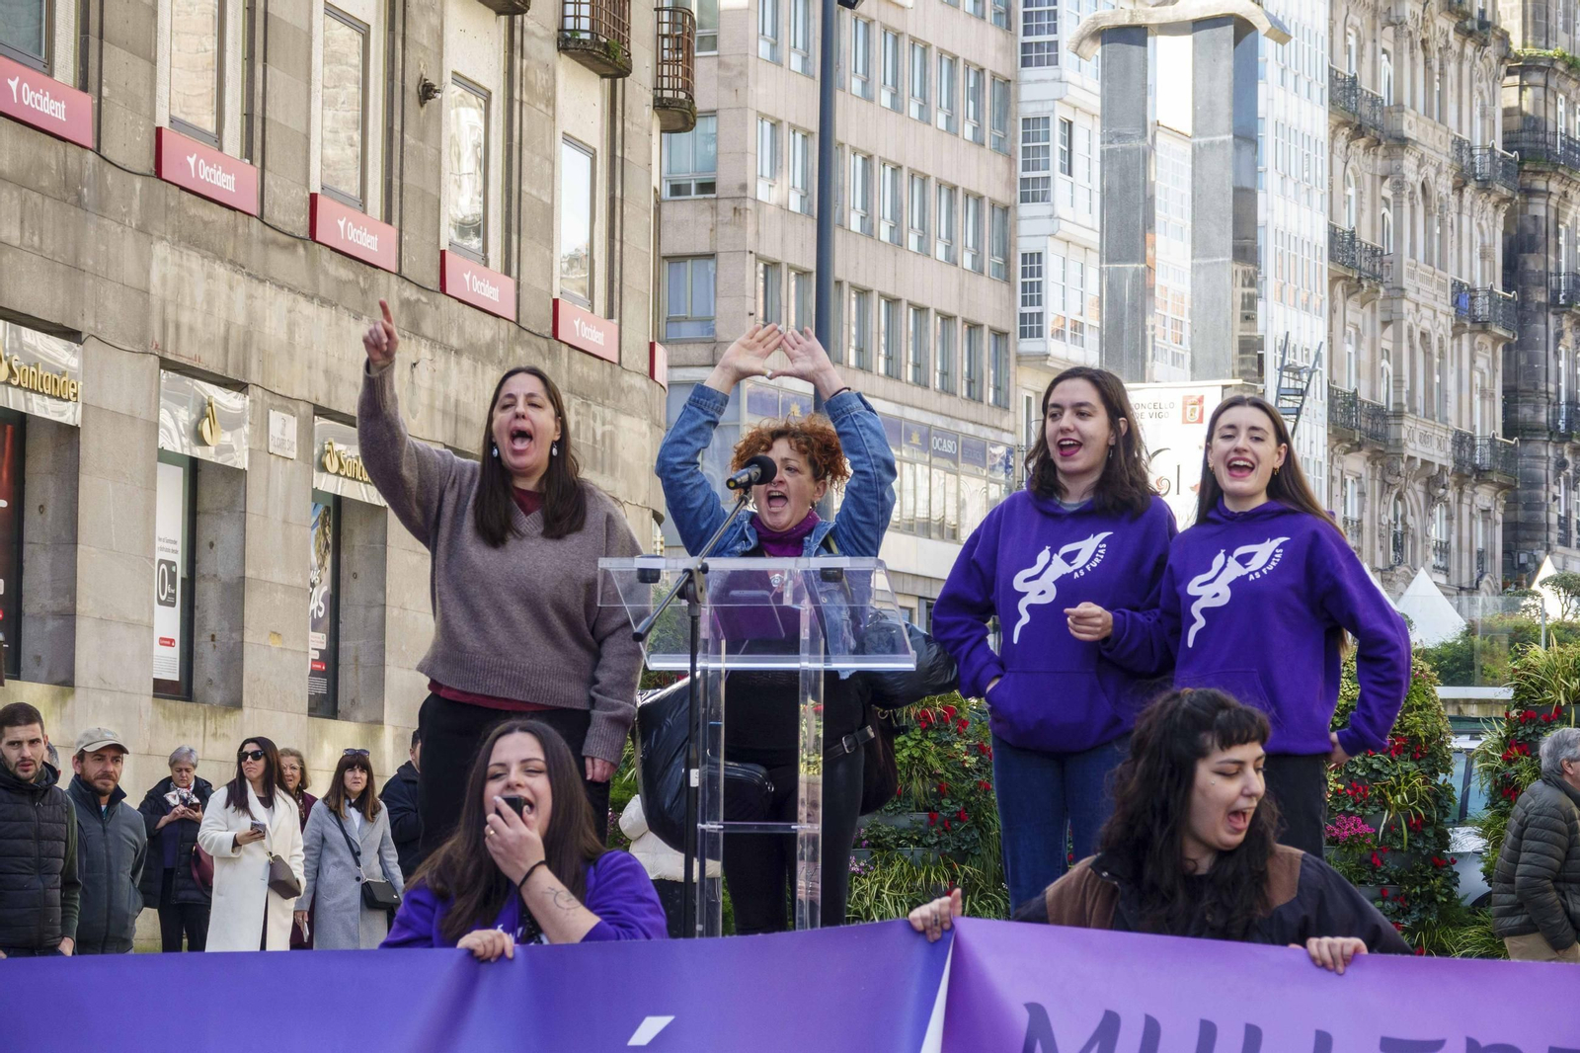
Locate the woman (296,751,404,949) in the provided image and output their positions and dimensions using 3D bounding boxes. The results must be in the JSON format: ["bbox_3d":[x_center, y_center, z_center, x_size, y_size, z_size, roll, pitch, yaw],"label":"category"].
[{"bbox_3d":[-2.299,1.985,24.441,0.530,1.630,0.360,1,-4,-8],"label":"woman"}]

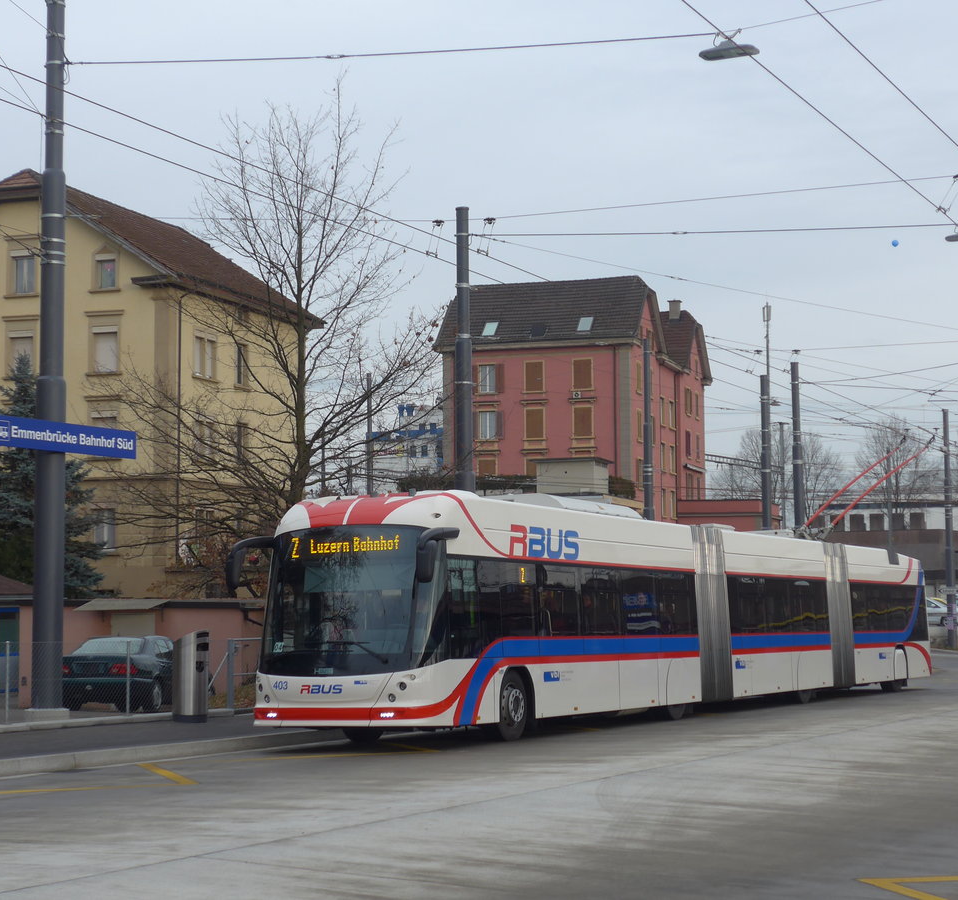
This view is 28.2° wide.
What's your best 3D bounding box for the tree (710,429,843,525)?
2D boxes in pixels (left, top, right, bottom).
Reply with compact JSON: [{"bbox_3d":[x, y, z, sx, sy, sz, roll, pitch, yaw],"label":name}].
[{"bbox_3d":[23.688,4.540,151.441,10.200,12.559,8.500,0,-5,0],"label":"tree"}]

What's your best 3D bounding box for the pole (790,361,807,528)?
[{"bbox_3d":[10.120,1.962,60.314,0.420,9.540,0.420,-2,-6,26],"label":"pole"}]

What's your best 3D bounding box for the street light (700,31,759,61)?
[{"bbox_3d":[2.864,-4.619,21.800,0.660,0.260,0.290,-2,-6,26],"label":"street light"}]

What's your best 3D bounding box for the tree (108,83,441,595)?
[{"bbox_3d":[-4.011,-1.446,39.155,7.500,12.460,7.500,0,-5,0],"label":"tree"}]

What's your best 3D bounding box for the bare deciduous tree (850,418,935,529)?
[{"bbox_3d":[30.338,3.606,139.458,6.400,12.180,6.400,0,-5,0],"label":"bare deciduous tree"}]

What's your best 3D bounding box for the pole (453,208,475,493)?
[{"bbox_3d":[-0.296,-0.067,37.324,0.420,9.500,0.420,0,-5,0],"label":"pole"}]

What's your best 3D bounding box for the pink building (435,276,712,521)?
[{"bbox_3d":[6.848,1.035,126.827,13.157,22.424,20.256,-2,-5,20],"label":"pink building"}]

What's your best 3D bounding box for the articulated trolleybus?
[{"bbox_3d":[3.734,2.939,34.092,2.620,3.360,24.750,-3,-6,27],"label":"articulated trolleybus"}]

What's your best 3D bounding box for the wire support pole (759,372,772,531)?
[{"bbox_3d":[13.392,2.890,88.431,0.500,12.786,0.500,0,-5,0],"label":"wire support pole"}]

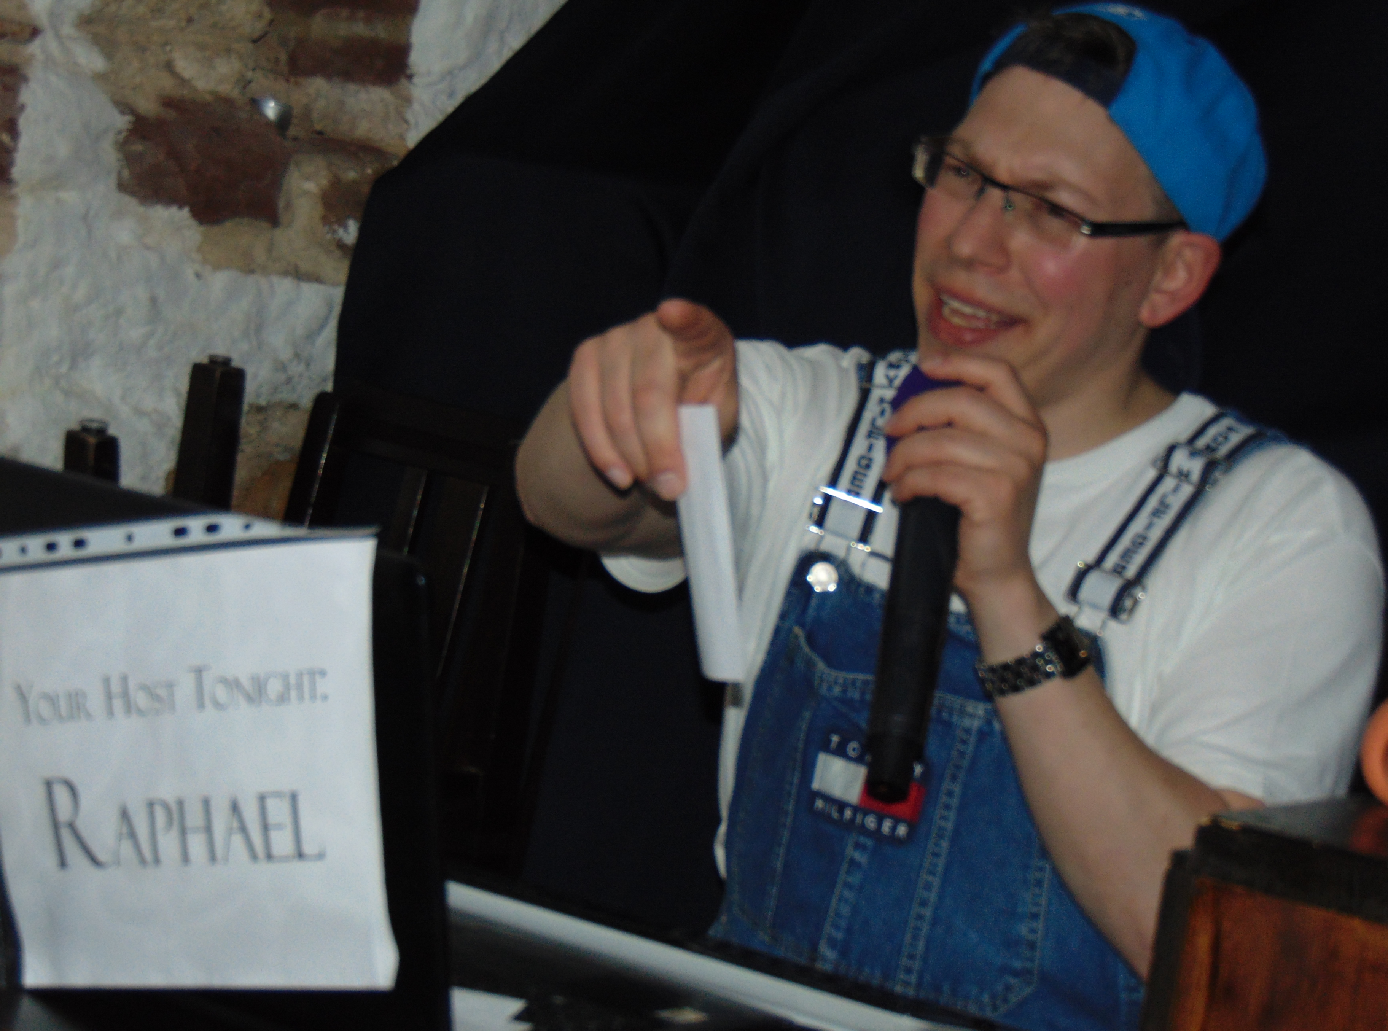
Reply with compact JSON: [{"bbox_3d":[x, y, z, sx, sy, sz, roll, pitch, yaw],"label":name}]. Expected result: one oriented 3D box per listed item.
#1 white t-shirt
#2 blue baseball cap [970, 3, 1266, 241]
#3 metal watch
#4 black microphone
[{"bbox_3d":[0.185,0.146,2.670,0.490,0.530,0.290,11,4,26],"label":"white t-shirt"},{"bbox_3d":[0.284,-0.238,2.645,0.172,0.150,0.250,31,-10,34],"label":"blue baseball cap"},{"bbox_3d":[0.198,0.083,2.520,0.063,0.032,0.070,-12,28,38],"label":"metal watch"},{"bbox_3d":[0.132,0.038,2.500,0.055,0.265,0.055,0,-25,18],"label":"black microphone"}]

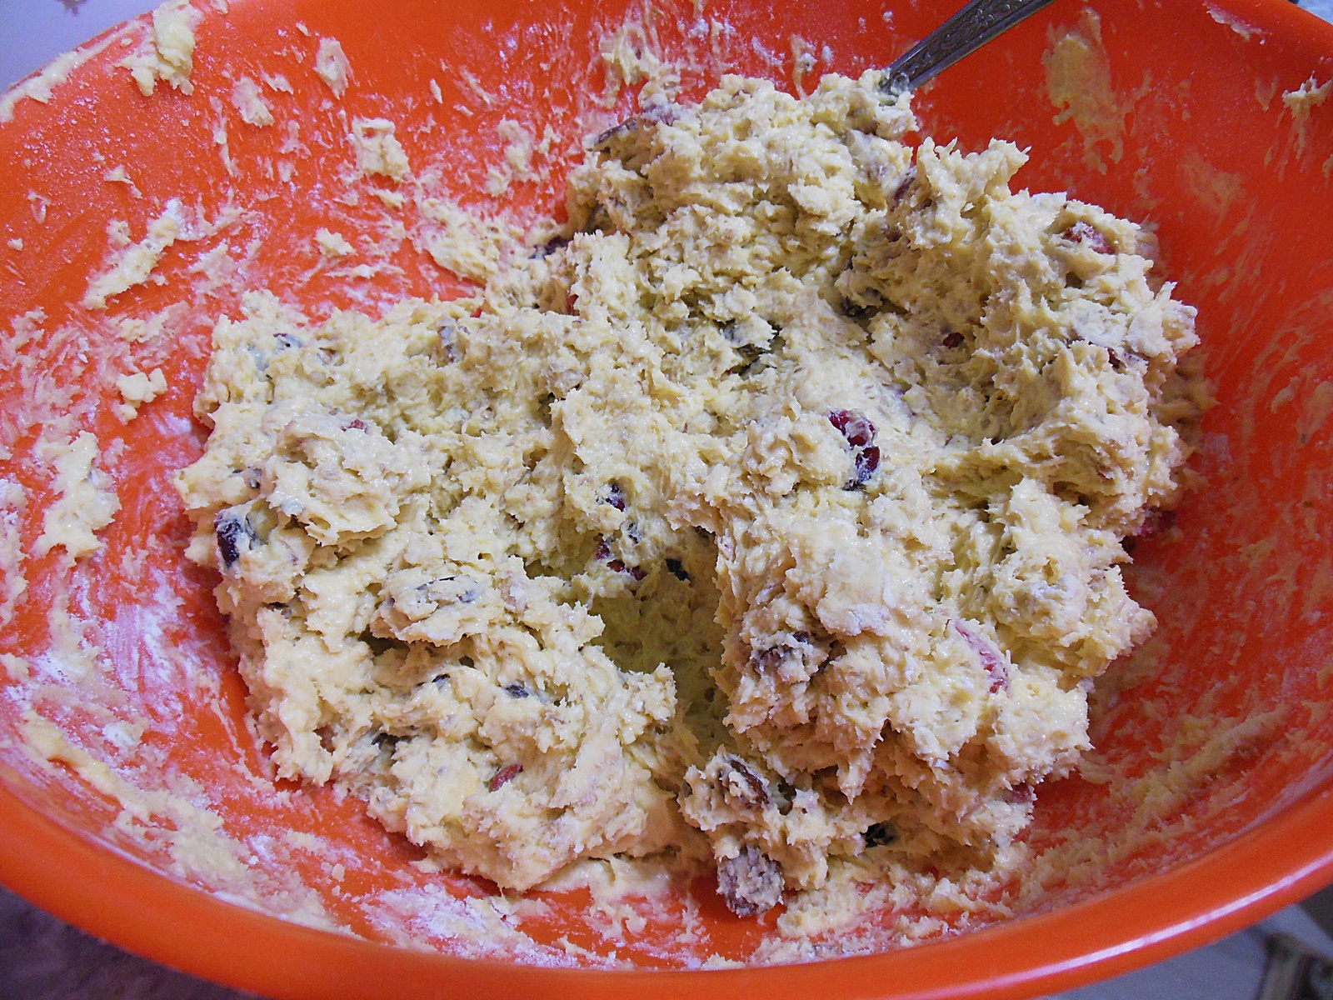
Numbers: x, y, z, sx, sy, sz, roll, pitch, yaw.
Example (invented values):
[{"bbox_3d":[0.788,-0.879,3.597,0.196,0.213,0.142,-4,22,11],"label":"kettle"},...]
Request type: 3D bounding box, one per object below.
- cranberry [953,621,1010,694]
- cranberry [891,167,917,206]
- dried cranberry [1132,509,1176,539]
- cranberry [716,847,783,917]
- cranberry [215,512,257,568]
[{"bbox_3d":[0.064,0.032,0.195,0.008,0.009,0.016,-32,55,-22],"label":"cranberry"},{"bbox_3d":[0.078,-0.102,0.315,0.007,0.009,0.011,22,54,21],"label":"cranberry"},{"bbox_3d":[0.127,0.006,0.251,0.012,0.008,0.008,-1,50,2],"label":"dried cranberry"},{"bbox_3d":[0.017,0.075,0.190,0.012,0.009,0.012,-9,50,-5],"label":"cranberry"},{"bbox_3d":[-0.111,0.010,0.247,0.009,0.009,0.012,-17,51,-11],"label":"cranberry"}]

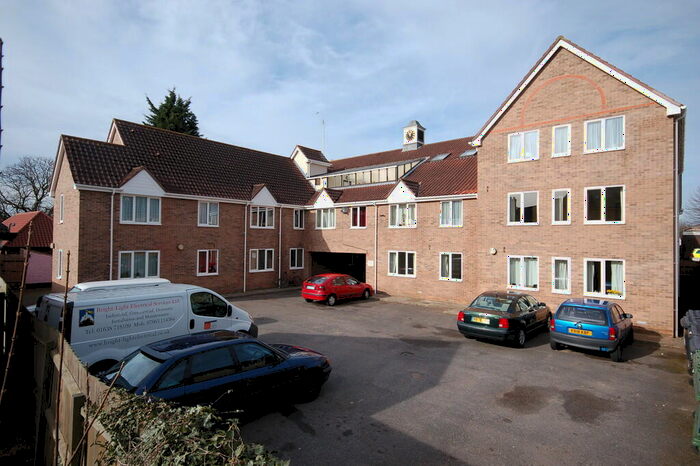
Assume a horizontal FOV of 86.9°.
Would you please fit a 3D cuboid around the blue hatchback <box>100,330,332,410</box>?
[{"bbox_3d":[-2.373,2.746,7.409,4.500,1.430,1.740,1,-1,-44],"label":"blue hatchback"}]

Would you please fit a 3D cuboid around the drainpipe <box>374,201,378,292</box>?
[{"bbox_3d":[1.497,0.924,21.594,0.090,5.260,0.100,0,-1,40],"label":"drainpipe"}]

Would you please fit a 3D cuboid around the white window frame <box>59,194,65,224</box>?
[{"bbox_3d":[-13.086,-1.073,16.822,0.630,1.340,0.100,0,-1,41],"label":"white window frame"}]

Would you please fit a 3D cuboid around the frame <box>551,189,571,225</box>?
[{"bbox_3d":[8.210,-1.000,14.306,0.620,1.350,0.120,0,-1,40],"label":"frame"}]

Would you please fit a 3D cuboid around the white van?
[{"bbox_3d":[-4.580,2.310,9.400,1.920,1.980,4.800,0,-1,37],"label":"white van"}]

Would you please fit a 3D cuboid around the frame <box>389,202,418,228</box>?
[{"bbox_3d":[2.802,-0.899,19.564,1.737,1.303,0.100,0,-1,41],"label":"frame"}]

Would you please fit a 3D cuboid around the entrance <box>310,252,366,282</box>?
[{"bbox_3d":[-0.705,2.334,22.654,4.573,2.239,0.300,0,-1,41],"label":"entrance"}]

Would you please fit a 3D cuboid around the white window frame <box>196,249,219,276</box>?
[{"bbox_3d":[-7.816,1.641,20.406,0.120,1.360,1.200,0,-1,44],"label":"white window frame"}]

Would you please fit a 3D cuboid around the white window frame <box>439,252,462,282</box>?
[{"bbox_3d":[4.990,1.678,18.166,1.204,1.367,0.120,0,-1,40],"label":"white window frame"}]

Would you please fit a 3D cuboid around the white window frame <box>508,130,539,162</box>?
[{"bbox_3d":[7.155,-3.552,15.247,1.210,1.210,0.120,0,-1,40],"label":"white window frame"}]

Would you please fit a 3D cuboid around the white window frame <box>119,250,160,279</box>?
[{"bbox_3d":[-10.182,1.582,17.972,0.120,1.360,1.780,0,-1,44],"label":"white window frame"}]

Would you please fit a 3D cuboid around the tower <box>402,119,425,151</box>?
[{"bbox_3d":[4.374,-6.584,25.232,1.180,2.170,1.180,0,-1,40],"label":"tower"}]

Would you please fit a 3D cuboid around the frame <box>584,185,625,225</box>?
[{"bbox_3d":[9.146,-0.980,13.263,1.211,1.356,0.120,0,-1,40],"label":"frame"}]

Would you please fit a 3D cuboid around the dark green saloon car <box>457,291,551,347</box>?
[{"bbox_3d":[5.350,2.680,12.420,1.740,1.460,4.650,0,-1,42],"label":"dark green saloon car"}]

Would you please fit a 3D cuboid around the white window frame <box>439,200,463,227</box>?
[{"bbox_3d":[5.023,-0.928,18.205,1.203,1.326,0.120,0,-1,40],"label":"white window frame"}]

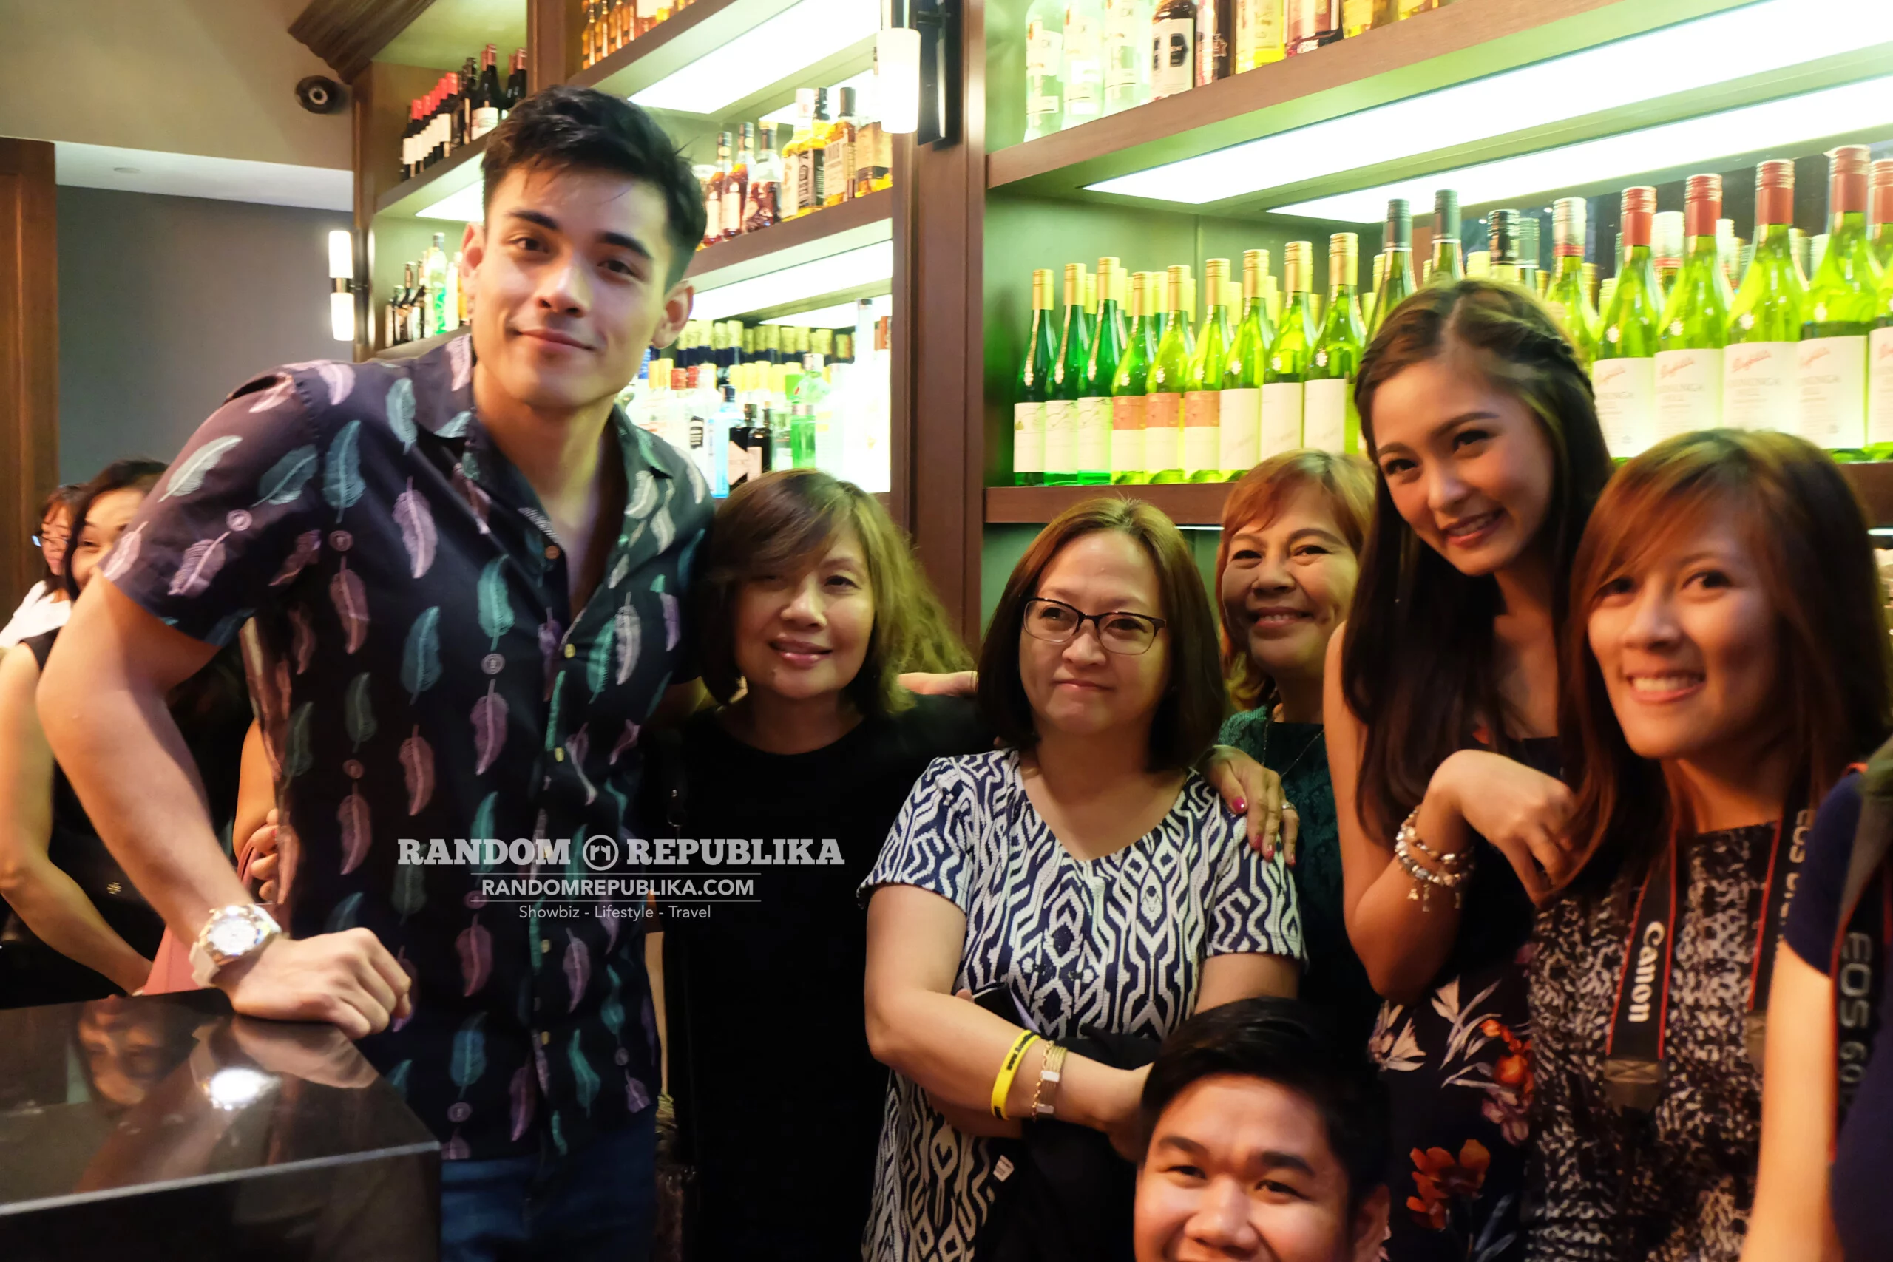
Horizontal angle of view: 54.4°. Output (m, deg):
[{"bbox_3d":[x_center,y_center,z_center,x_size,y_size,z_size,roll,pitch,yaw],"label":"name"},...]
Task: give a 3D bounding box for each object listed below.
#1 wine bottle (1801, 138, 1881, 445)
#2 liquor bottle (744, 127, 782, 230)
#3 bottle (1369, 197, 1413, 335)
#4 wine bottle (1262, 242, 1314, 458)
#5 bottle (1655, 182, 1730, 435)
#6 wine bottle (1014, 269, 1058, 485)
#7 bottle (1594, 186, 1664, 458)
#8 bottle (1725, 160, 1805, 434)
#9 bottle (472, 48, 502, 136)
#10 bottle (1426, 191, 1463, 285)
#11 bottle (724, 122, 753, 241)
[{"bbox_3d":[0.855,-0.311,1.753,0.081,0.300,0.081,-1,4,-30],"label":"wine bottle"},{"bbox_3d":[-0.363,-0.912,3.747,0.090,0.245,0.090,1,3,0],"label":"liquor bottle"},{"bbox_3d":[0.527,-0.342,2.167,0.079,0.327,0.079,-1,3,-30],"label":"bottle"},{"bbox_3d":[0.440,-0.338,2.317,0.082,0.301,0.082,-1,3,-30],"label":"wine bottle"},{"bbox_3d":[0.771,-0.316,1.883,0.081,0.298,0.081,-1,4,-30],"label":"bottle"},{"bbox_3d":[0.148,-0.387,2.819,0.079,0.330,0.079,1,3,0],"label":"wine bottle"},{"bbox_3d":[0.727,-0.320,1.948,0.081,0.298,0.081,-1,4,-30],"label":"bottle"},{"bbox_3d":[0.779,-0.297,1.738,0.080,0.289,0.080,-1,3,-30],"label":"bottle"},{"bbox_3d":[-1.319,-1.543,5.326,0.082,0.301,0.082,-1,3,-30],"label":"bottle"},{"bbox_3d":[0.586,-0.353,2.169,0.077,0.330,0.077,-1,4,-30],"label":"bottle"},{"bbox_3d":[-0.410,-0.911,3.775,0.087,0.257,0.087,-1,3,-30],"label":"bottle"}]

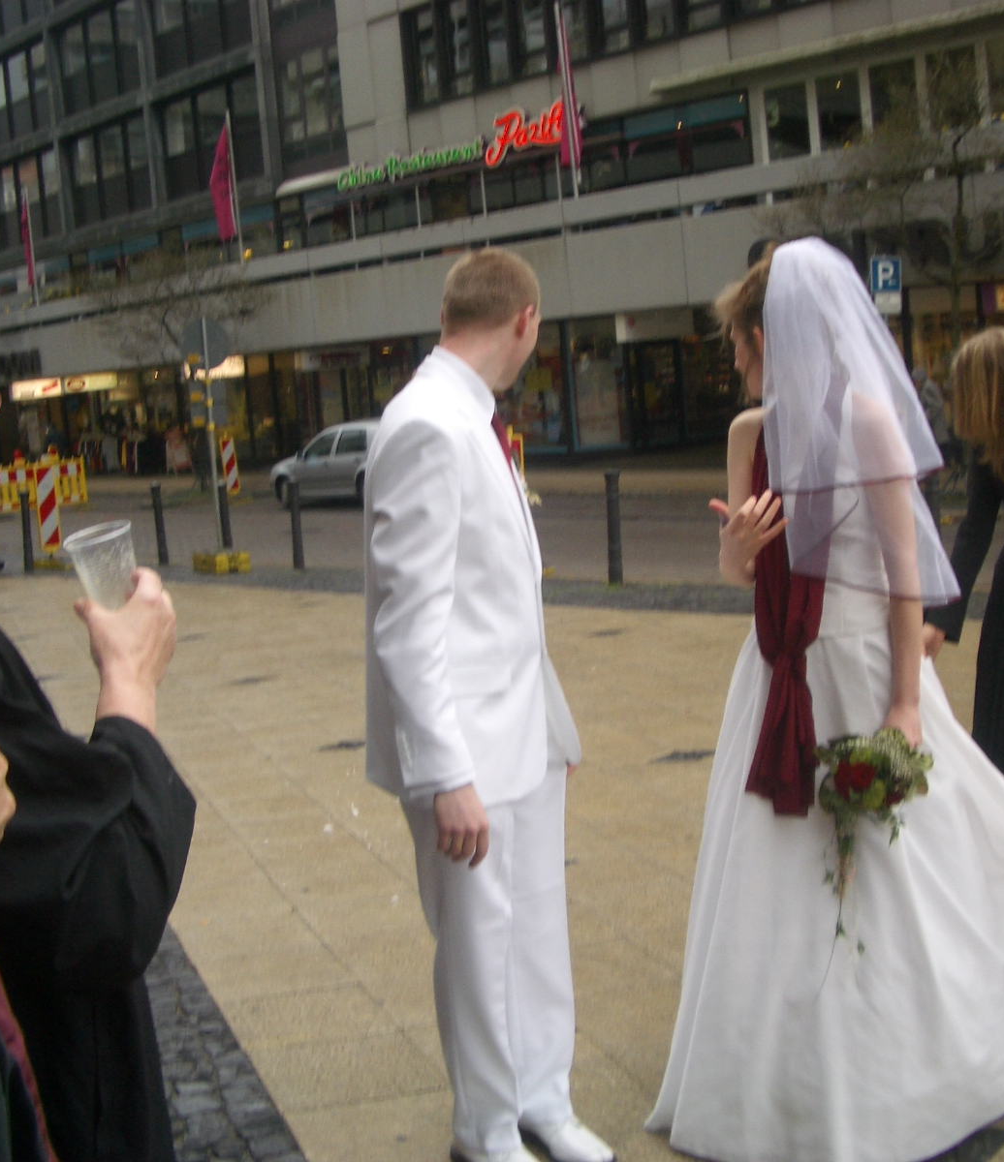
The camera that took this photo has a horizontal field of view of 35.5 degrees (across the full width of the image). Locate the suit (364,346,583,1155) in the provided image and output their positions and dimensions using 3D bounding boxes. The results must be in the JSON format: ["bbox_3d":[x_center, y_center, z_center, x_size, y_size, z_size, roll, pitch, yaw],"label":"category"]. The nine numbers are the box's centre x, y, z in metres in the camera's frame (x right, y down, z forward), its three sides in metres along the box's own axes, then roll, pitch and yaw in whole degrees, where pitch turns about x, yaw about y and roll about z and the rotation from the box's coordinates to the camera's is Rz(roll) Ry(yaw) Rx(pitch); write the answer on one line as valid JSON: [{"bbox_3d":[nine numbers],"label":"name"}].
[{"bbox_3d":[-0.055,0.354,3.038,0.360,1.570,0.530,-2,8,17],"label":"suit"}]

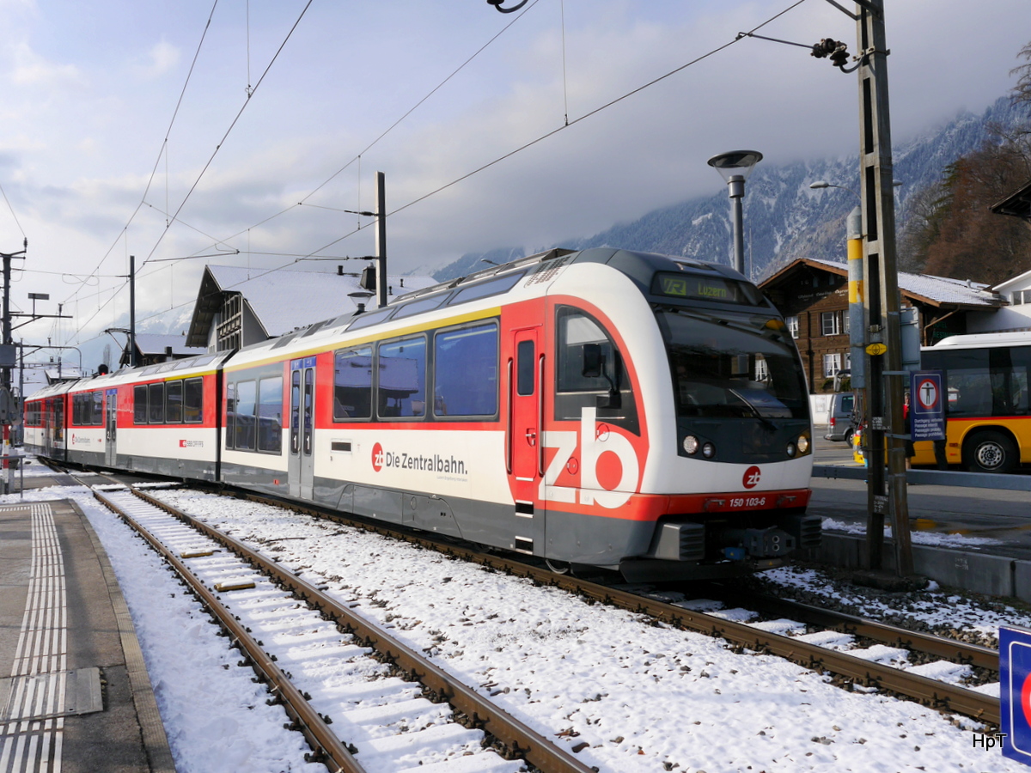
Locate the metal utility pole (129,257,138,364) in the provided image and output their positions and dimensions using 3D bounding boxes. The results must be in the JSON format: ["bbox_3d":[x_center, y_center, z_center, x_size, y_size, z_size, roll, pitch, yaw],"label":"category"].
[{"bbox_3d":[-17.905,-1.173,39.016,0.220,9.820,0.220,1,-3,-40],"label":"metal utility pole"}]

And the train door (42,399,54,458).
[{"bbox_3d":[-22.495,2.009,40.224,0.100,2.750,1.400,1,-3,-37],"label":"train door"}]

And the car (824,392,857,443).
[{"bbox_3d":[13.429,1.173,29.259,4.900,1.970,1.920,-1,-2,15],"label":"car"}]

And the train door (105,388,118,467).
[{"bbox_3d":[-14.600,1.497,30.226,0.100,2.750,1.400,1,-3,-41],"label":"train door"}]

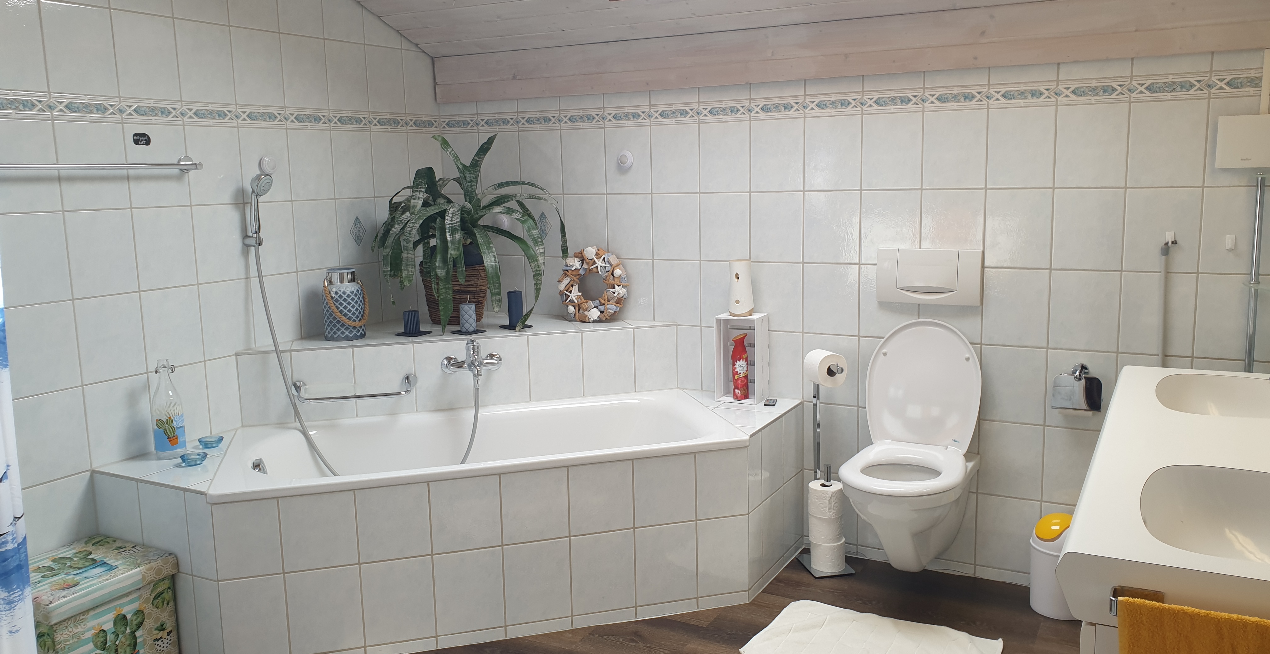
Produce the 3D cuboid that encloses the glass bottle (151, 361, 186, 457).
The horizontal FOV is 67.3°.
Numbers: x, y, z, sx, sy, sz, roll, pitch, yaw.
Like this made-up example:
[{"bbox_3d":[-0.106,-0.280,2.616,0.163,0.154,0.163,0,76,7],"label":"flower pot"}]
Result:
[{"bbox_3d":[-1.421,0.240,2.892,0.088,0.292,0.088,4,10,29],"label":"glass bottle"}]

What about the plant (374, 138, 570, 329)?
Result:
[{"bbox_3d":[-0.640,-0.369,3.680,0.630,0.725,0.570,4,10,29],"label":"plant"}]

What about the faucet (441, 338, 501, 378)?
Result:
[{"bbox_3d":[-0.561,0.107,3.344,0.212,0.134,0.140,-4,9,-17],"label":"faucet"}]

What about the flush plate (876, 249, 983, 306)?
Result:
[{"bbox_3d":[0.966,-0.162,3.141,0.340,0.180,0.020,4,10,29],"label":"flush plate"}]

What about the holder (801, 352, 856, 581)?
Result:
[{"bbox_3d":[0.651,0.455,3.249,0.160,0.750,0.195,-3,9,-13],"label":"holder"}]

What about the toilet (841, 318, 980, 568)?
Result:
[{"bbox_3d":[0.849,0.409,2.995,0.370,0.810,0.550,4,10,29],"label":"toilet"}]

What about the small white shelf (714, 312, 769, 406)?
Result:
[{"bbox_3d":[0.388,0.110,3.425,0.151,0.305,0.140,4,10,29],"label":"small white shelf"}]

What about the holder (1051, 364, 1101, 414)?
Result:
[{"bbox_3d":[1.359,0.189,2.929,0.140,0.135,0.100,4,10,29],"label":"holder"}]

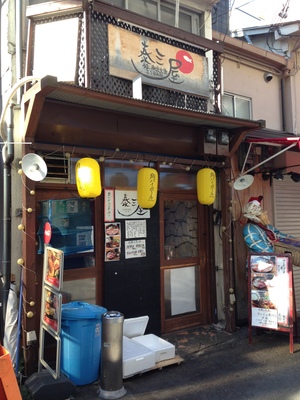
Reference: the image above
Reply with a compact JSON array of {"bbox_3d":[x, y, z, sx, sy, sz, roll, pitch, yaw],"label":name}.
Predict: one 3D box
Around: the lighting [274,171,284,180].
[{"bbox_3d":[1.882,-0.352,5.550,0.115,0.125,0.125,1,-3,-35],"label":"lighting"}]

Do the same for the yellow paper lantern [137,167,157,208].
[{"bbox_3d":[-0.025,-0.133,4.372,0.240,0.475,0.240,-1,-2,0],"label":"yellow paper lantern"}]

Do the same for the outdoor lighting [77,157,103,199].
[{"bbox_3d":[-0.628,-0.224,3.938,0.250,0.450,0.250,-5,-2,0],"label":"outdoor lighting"}]

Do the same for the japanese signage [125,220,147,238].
[{"bbox_3d":[-0.155,0.345,4.495,0.304,0.210,0.006,1,-3,-40],"label":"japanese signage"}]

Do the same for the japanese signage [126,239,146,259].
[{"bbox_3d":[-0.162,0.581,4.477,0.303,0.208,0.006,1,-3,-40],"label":"japanese signage"}]

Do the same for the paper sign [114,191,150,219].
[{"bbox_3d":[-0.189,0.051,4.477,0.510,0.335,0.015,1,-3,-40],"label":"paper sign"}]

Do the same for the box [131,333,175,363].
[{"bbox_3d":[0.017,1.545,3.973,0.280,0.117,0.455,0,-3,-31],"label":"box"}]

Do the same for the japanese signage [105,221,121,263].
[{"bbox_3d":[-0.412,0.473,4.272,0.205,0.427,0.008,1,-3,-40],"label":"japanese signage"}]

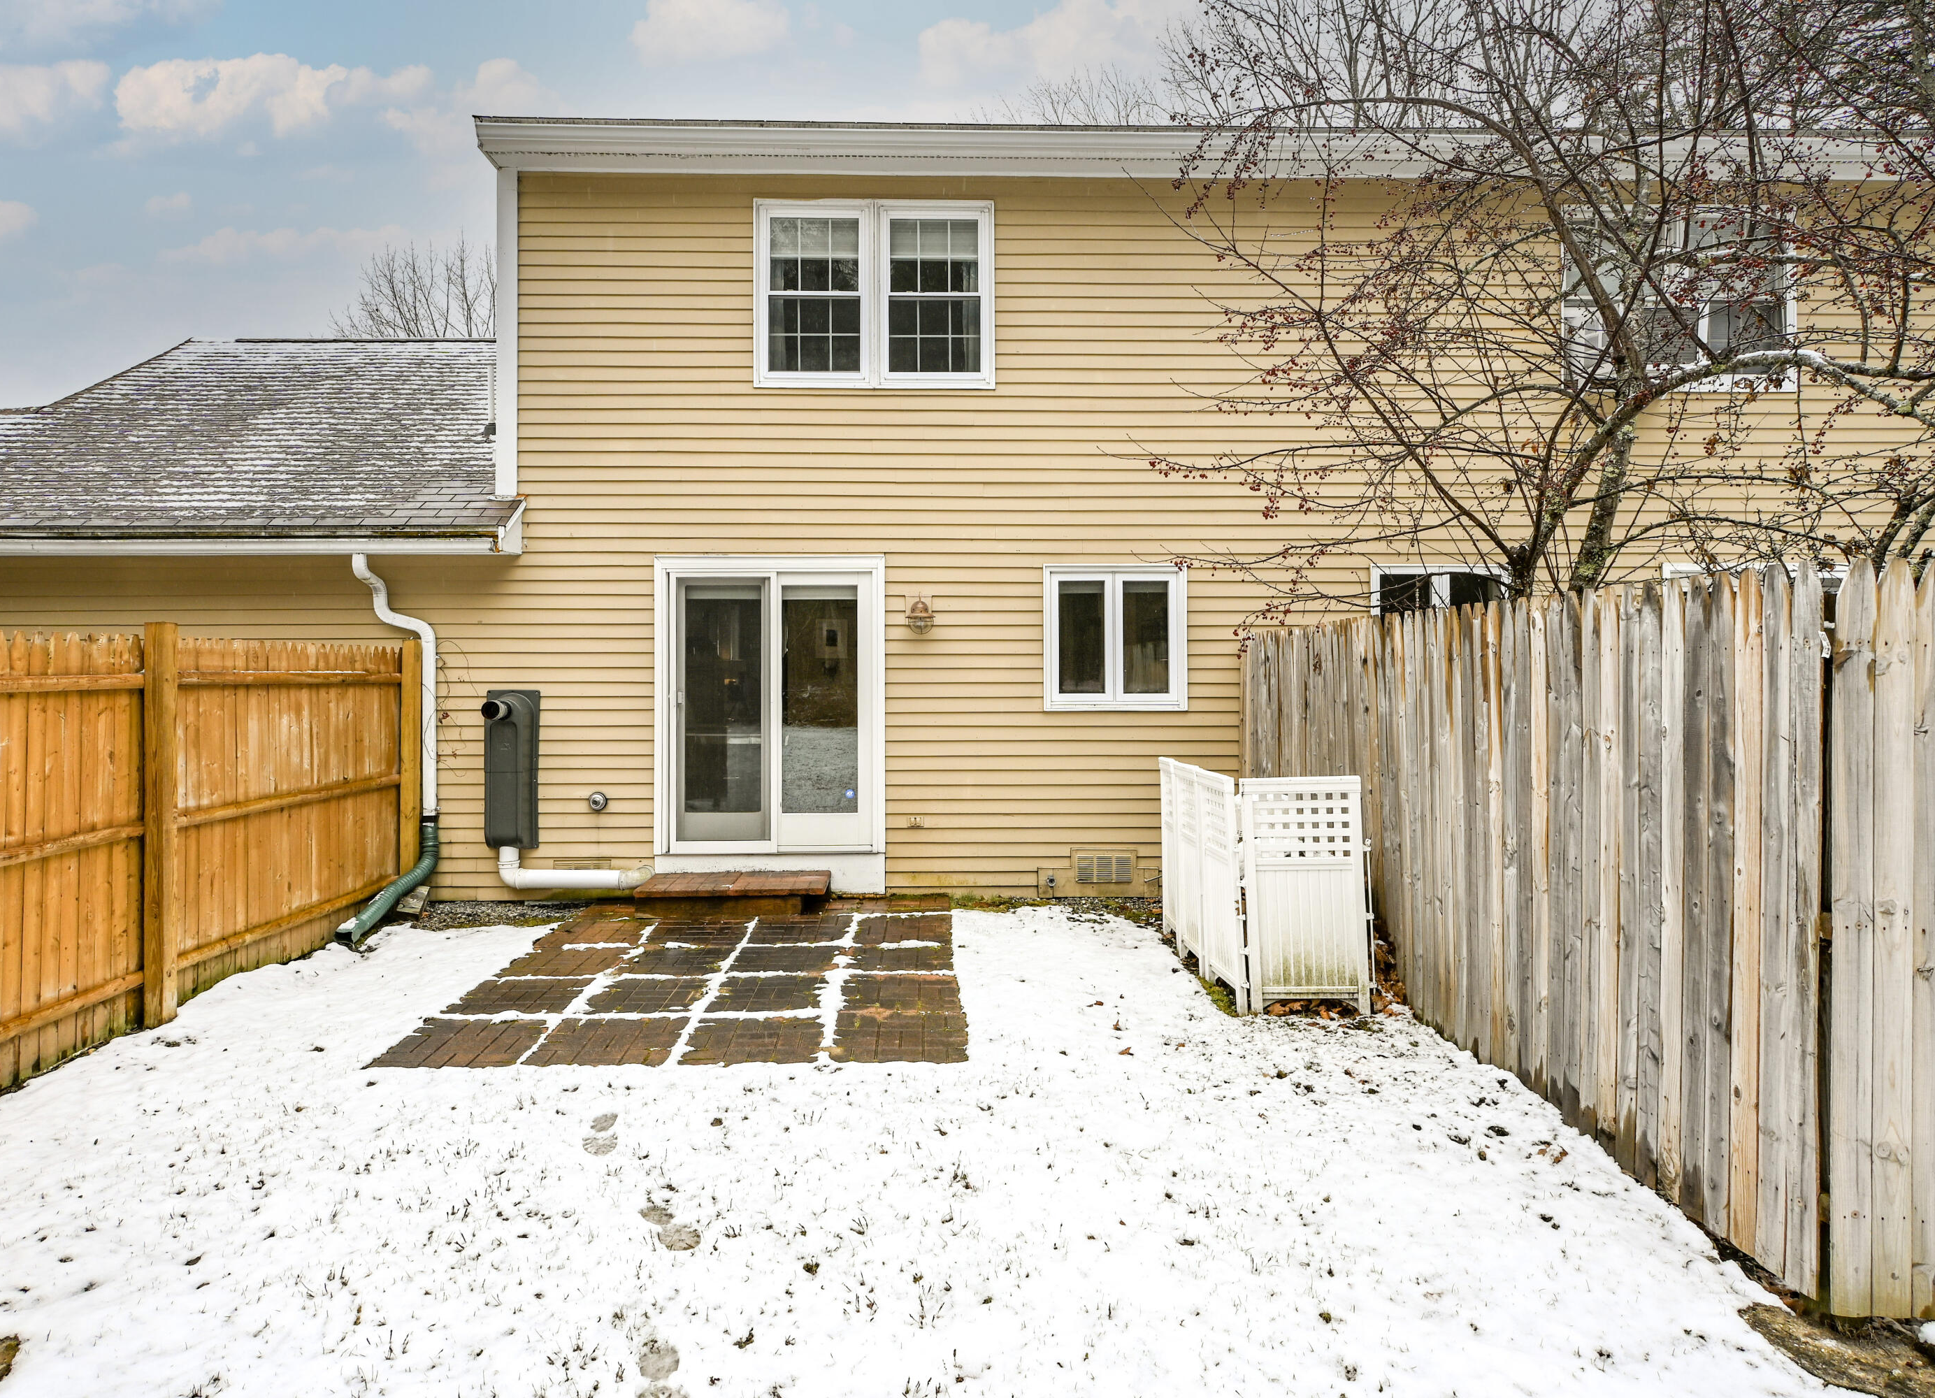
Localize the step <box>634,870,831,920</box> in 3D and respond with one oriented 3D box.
[{"bbox_3d":[-1.573,1.345,7.170,1.225,0.200,0.600,0,0,-5],"label":"step"}]

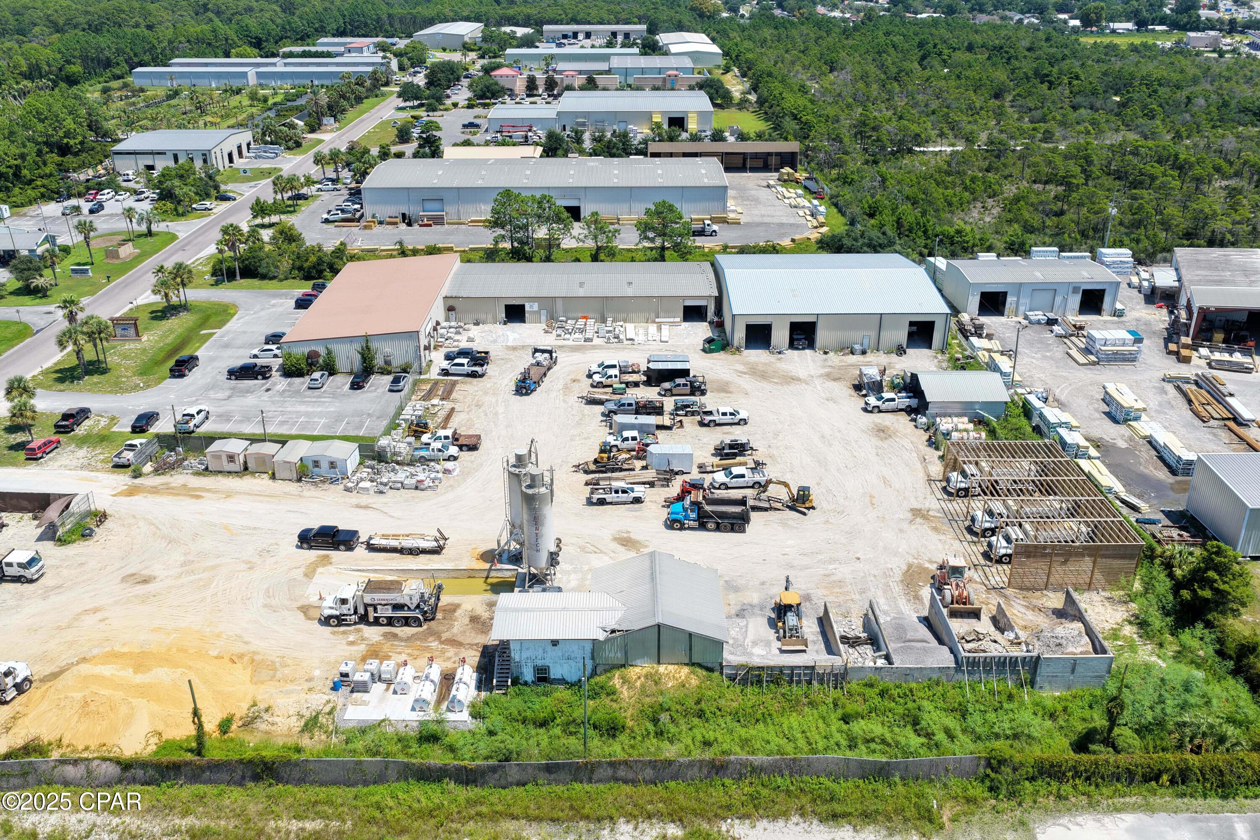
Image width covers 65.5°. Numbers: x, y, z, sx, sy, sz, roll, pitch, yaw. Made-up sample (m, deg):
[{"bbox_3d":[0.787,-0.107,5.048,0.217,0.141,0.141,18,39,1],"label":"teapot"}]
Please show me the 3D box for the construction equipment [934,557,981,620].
[{"bbox_3d":[28.517,14.160,85.677,2.650,3.250,6.800,0,26,0],"label":"construction equipment"}]

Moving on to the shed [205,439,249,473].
[{"bbox_3d":[-44.720,3.875,109.403,3.900,2.530,3.050,1,26,3],"label":"shed"}]

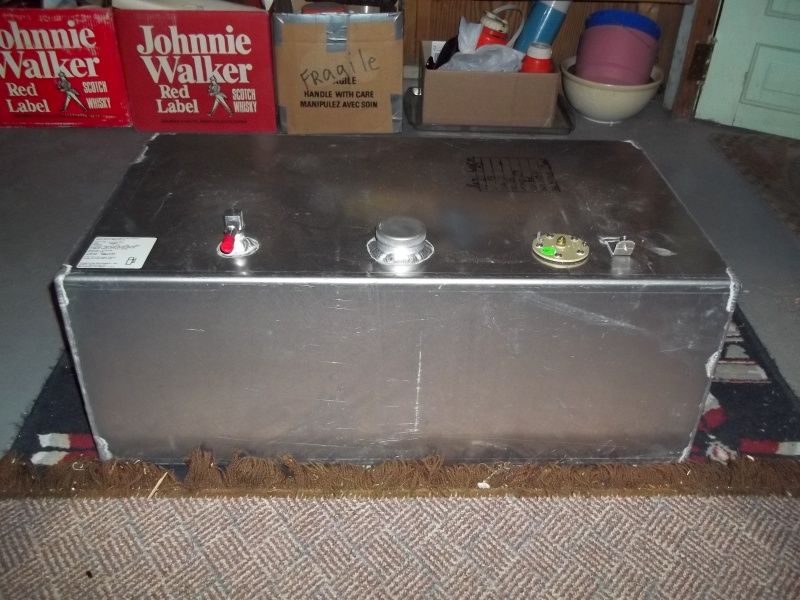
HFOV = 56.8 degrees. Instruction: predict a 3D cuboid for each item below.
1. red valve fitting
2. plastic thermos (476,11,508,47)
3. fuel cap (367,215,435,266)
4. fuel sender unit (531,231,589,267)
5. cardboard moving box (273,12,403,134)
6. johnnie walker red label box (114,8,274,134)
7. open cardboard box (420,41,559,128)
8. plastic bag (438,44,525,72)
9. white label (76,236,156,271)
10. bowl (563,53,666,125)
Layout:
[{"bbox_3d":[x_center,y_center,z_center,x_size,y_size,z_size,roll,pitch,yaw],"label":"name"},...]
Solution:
[{"bbox_3d":[-0.203,-0.068,0.876,0.015,0.015,0.032,1,33,0],"label":"red valve fitting"},{"bbox_3d":[0.247,-0.734,2.204,0.105,0.215,0.105,14,32,-10],"label":"plastic thermos"},{"bbox_3d":[0.001,-0.076,0.921,0.084,0.029,0.084,0,33,-2],"label":"fuel cap"},{"bbox_3d":[0.200,-0.068,0.919,0.072,0.024,0.072,0,33,-2],"label":"fuel sender unit"},{"bbox_3d":[-0.173,-0.689,2.121,0.344,0.320,0.320,-1,33,-4],"label":"cardboard moving box"},{"bbox_3d":[-0.540,-0.681,2.095,0.385,0.320,0.285,0,33,-3],"label":"johnnie walker red label box"},{"bbox_3d":[0.252,-0.655,2.223,0.376,0.157,0.315,0,33,-2],"label":"open cardboard box"},{"bbox_3d":[0.237,-0.696,2.153,0.250,0.110,0.170,0,33,-2],"label":"plastic bag"},{"bbox_3d":[-0.344,-0.056,0.903,0.077,0.001,0.077,0,33,-2],"label":"white label"},{"bbox_3d":[0.617,-0.614,2.200,0.294,0.140,0.294,1,33,-1],"label":"bowl"}]

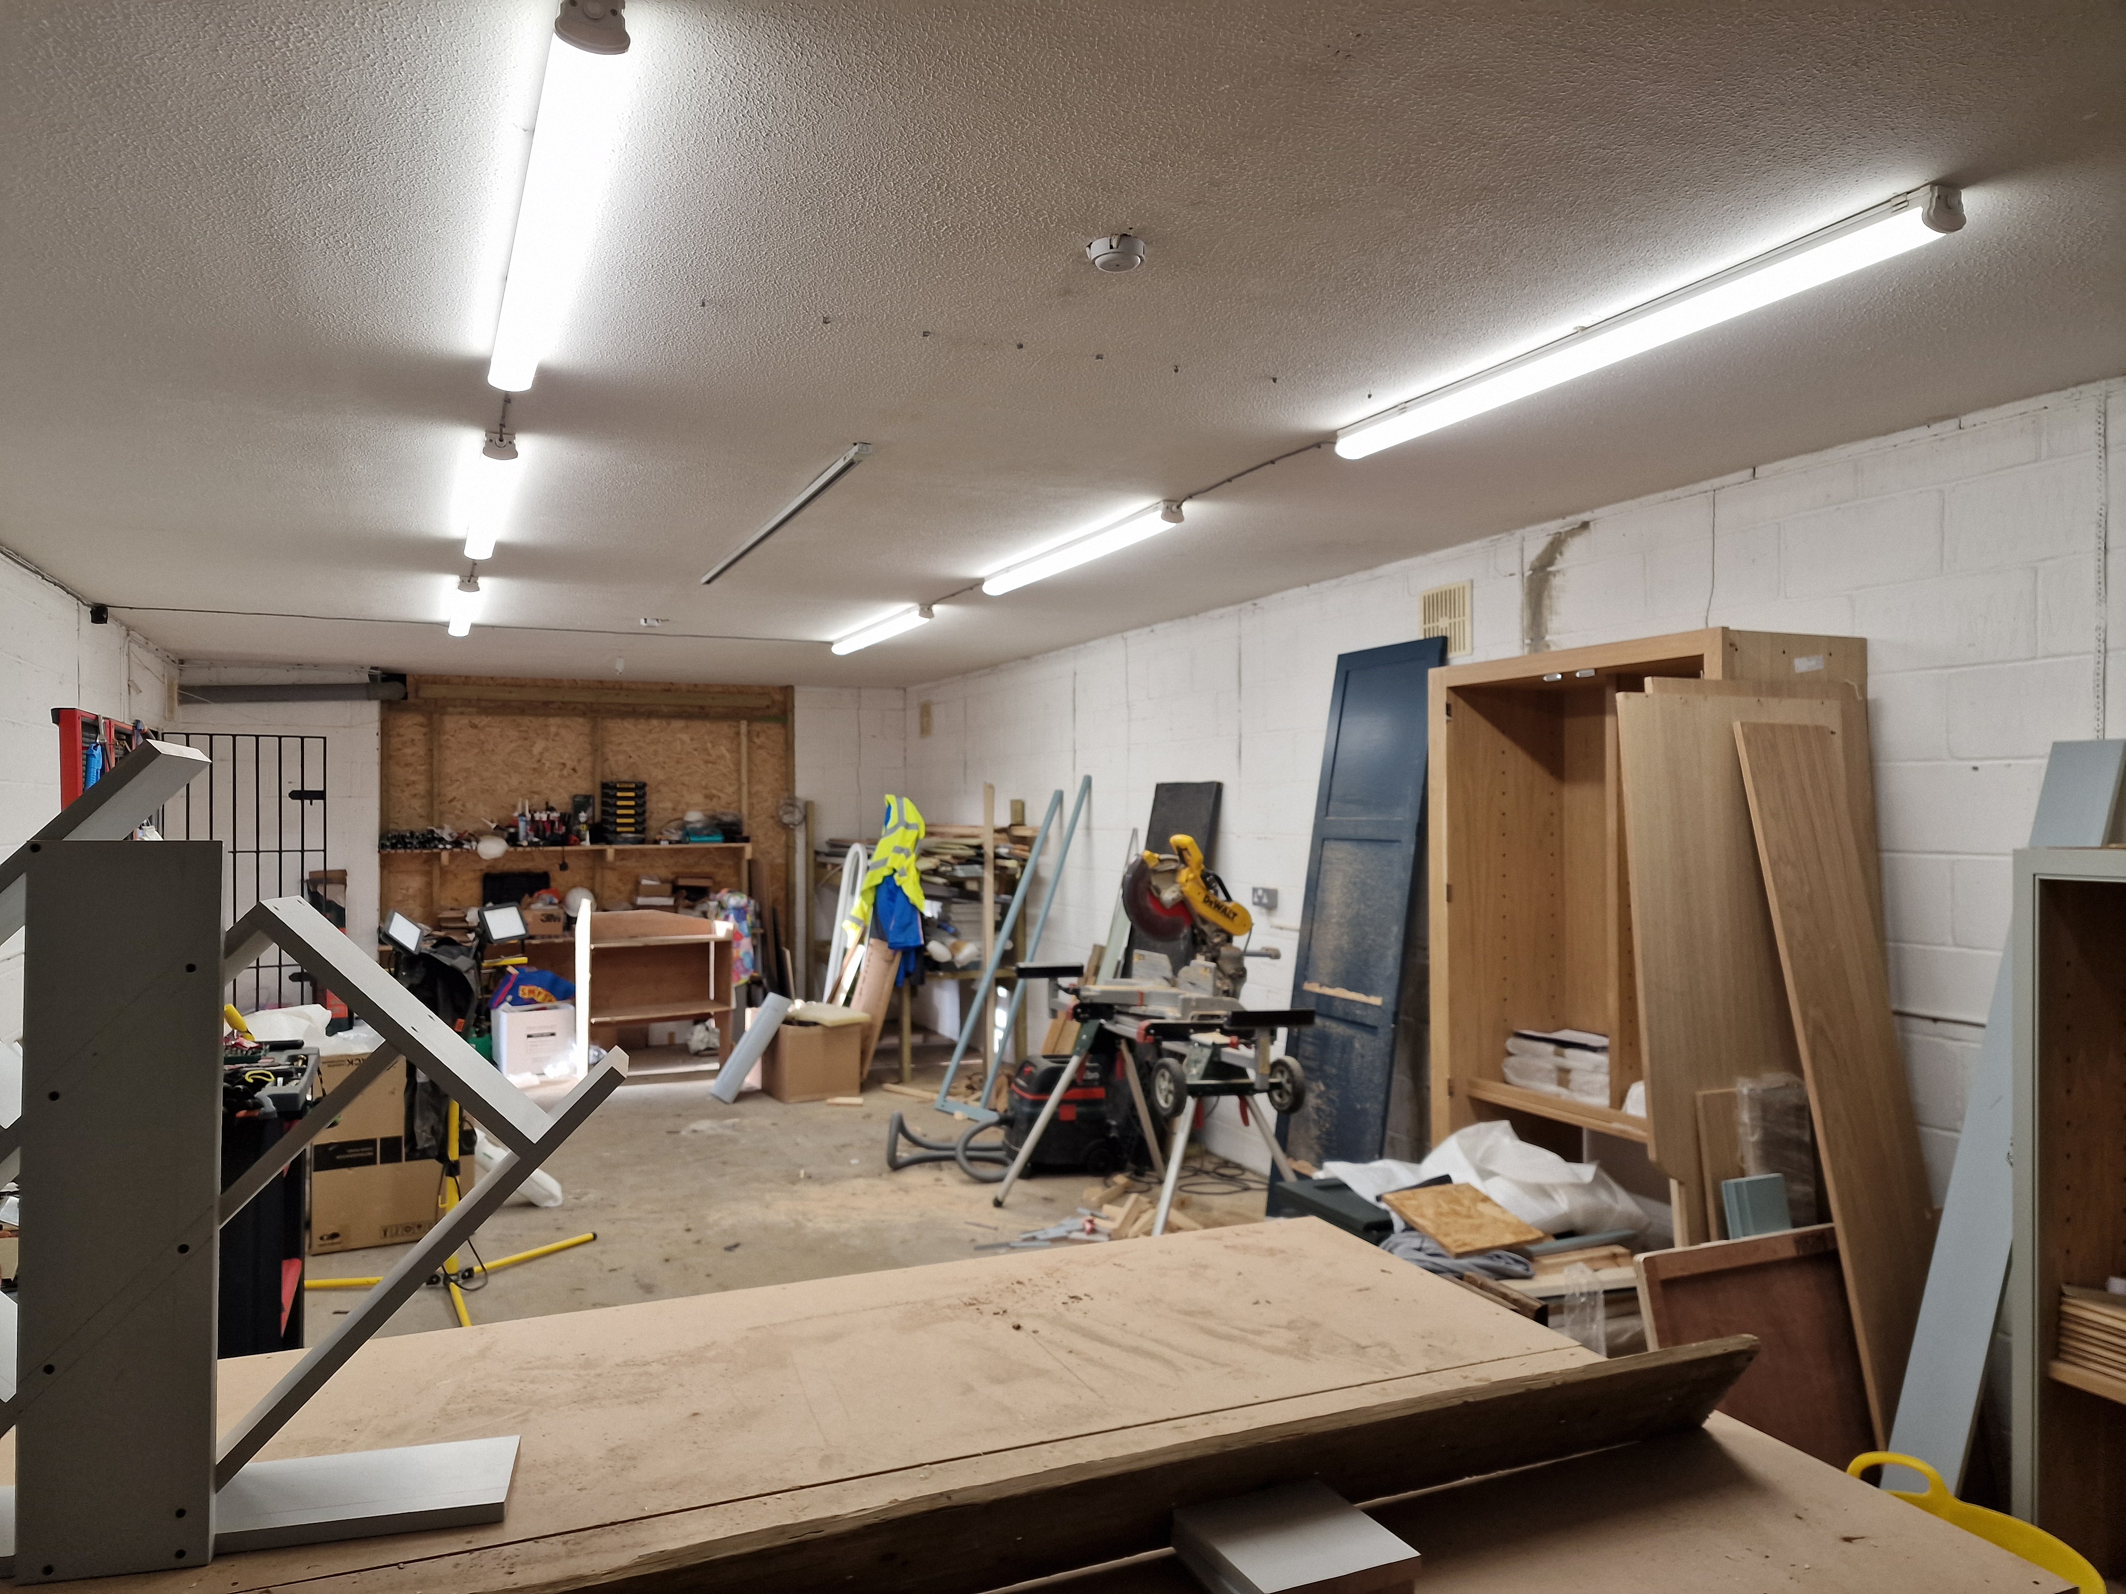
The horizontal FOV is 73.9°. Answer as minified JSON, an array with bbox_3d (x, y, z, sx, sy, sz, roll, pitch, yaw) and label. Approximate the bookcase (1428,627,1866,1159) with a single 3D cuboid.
[{"bbox_3d":[1.593,0.602,3.995,0.480,2.006,1.120,0,-1,-24],"label":"bookcase"}]

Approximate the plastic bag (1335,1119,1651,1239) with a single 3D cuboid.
[{"bbox_3d":[1.160,1.050,3.880,0.830,0.280,0.450,0,-1,33],"label":"plastic bag"}]

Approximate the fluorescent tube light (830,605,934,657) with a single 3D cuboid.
[{"bbox_3d":[-0.956,-0.848,7.306,0.092,0.078,1.524,1,-1,-25],"label":"fluorescent tube light"}]

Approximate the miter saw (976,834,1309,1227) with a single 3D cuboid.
[{"bbox_3d":[0.356,0.881,5.404,0.919,1.490,1.810,1,-1,-25],"label":"miter saw"}]

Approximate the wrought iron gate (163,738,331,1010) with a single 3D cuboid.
[{"bbox_3d":[-4.805,0.651,8.315,0.860,2.035,0.045,0,-1,-28],"label":"wrought iron gate"}]

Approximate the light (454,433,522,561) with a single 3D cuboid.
[{"bbox_3d":[-1.728,-0.867,4.249,0.085,0.070,1.550,0,-1,-24],"label":"light"}]

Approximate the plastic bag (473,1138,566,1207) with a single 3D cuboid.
[{"bbox_3d":[-2.202,1.483,5.705,0.360,0.270,0.320,1,-1,-25],"label":"plastic bag"}]

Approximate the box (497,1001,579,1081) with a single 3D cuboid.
[{"bbox_3d":[-3.126,1.443,8.395,0.420,0.400,0.280,1,-1,-38],"label":"box"}]

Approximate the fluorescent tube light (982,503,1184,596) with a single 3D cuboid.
[{"bbox_3d":[0.026,-0.871,5.100,0.092,0.078,1.524,1,-1,-25],"label":"fluorescent tube light"}]

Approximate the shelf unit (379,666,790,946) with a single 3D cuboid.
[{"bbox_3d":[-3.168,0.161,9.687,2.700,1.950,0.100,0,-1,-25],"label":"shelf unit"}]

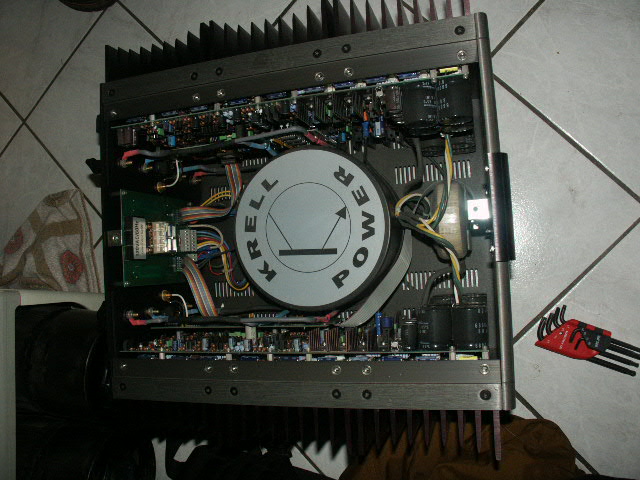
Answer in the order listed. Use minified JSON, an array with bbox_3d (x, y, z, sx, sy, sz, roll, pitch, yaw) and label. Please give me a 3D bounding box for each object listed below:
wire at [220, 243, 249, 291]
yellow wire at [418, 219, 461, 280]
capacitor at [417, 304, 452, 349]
[{"bbox_3d":[-0.122,0.040,0.743,0.032,0.040,0.064,-4,88,17],"label":"wire"},{"bbox_3d":[0.142,0.009,0.597,0.023,0.038,0.082,-38,79,13],"label":"yellow wire"},{"bbox_3d":[0.120,0.091,0.540,0.035,0.035,0.043,-4,88,17],"label":"capacitor"}]

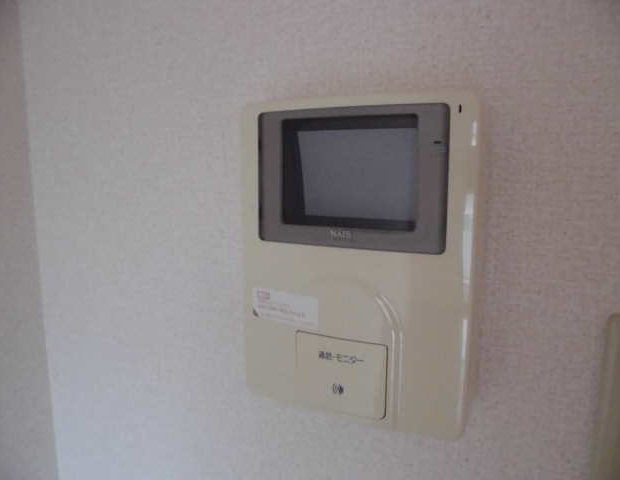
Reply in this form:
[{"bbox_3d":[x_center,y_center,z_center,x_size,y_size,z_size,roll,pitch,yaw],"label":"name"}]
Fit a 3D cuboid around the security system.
[{"bbox_3d":[0.034,0.014,0.337,0.158,0.214,0.050,4,9,23],"label":"security system"}]

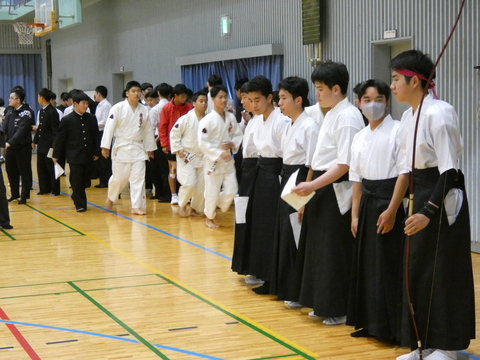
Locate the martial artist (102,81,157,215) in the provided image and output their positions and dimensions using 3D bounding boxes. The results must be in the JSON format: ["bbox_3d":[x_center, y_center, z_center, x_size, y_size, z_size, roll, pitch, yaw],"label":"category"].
[{"bbox_3d":[-1.501,-0.448,13.498,0.620,1.766,0.580,-2,5,-14],"label":"martial artist"}]

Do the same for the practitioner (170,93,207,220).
[{"bbox_3d":[-0.641,-0.341,12.934,0.550,1.618,0.480,-5,6,-38],"label":"practitioner"}]

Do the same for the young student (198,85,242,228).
[{"bbox_3d":[-0.236,-0.285,11.788,0.500,1.655,0.520,-3,5,-25],"label":"young student"}]

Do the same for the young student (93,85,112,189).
[{"bbox_3d":[-2.398,-0.760,17.537,0.360,1.792,0.460,1,5,22],"label":"young student"}]

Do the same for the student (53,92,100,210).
[{"bbox_3d":[-2.291,-0.430,14.077,0.560,1.672,0.480,-3,5,-21],"label":"student"}]

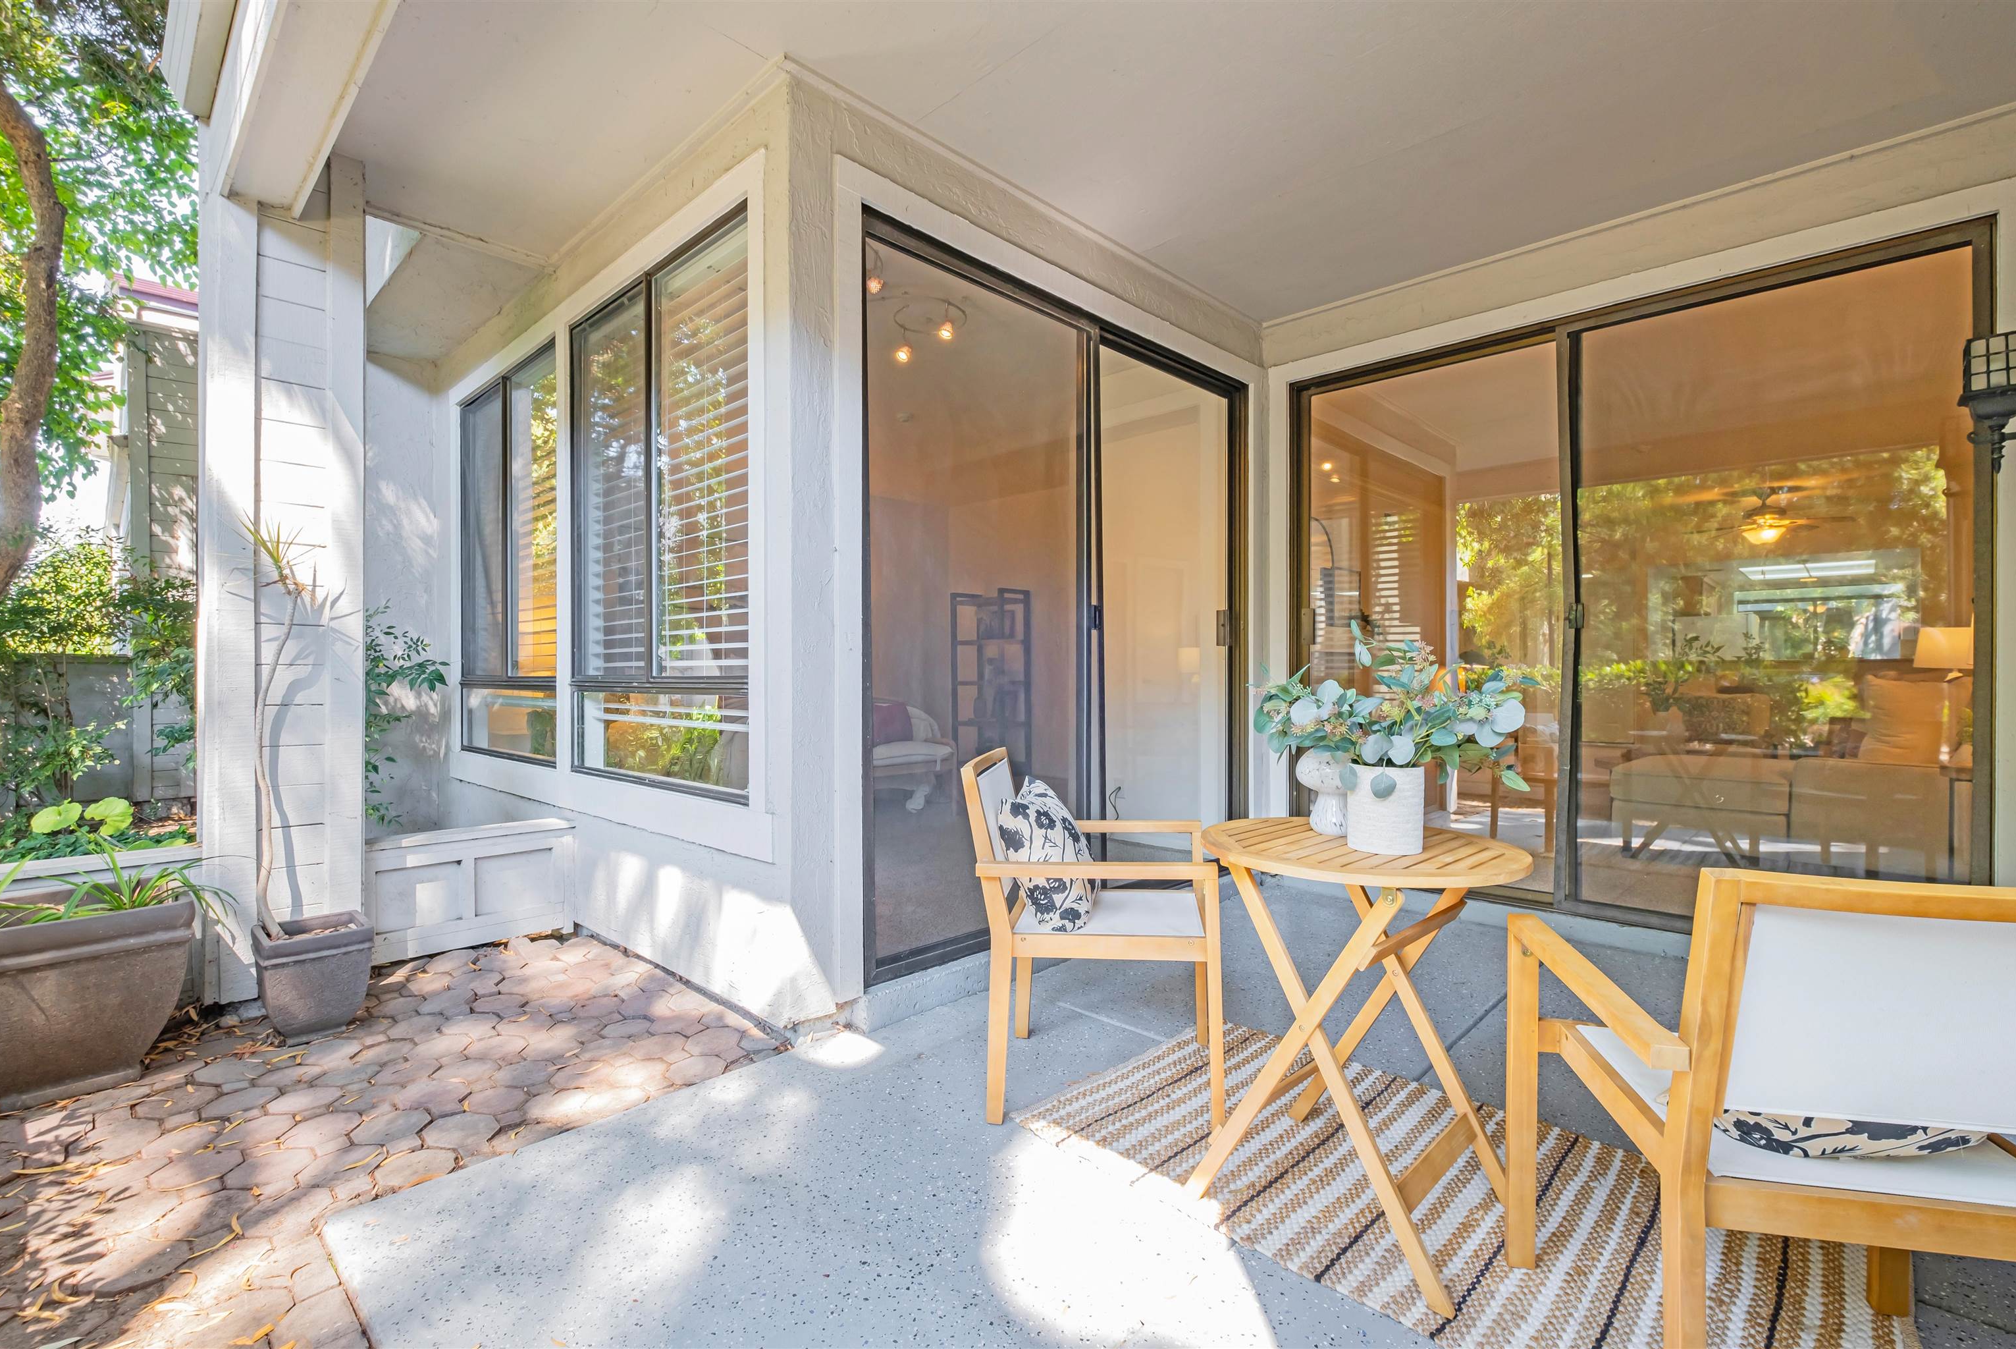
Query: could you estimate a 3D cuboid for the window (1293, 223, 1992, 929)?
[{"bbox_3d":[2.060,-0.210,3.130,2.100,2.180,0.100,0,0,43],"label":"window"}]

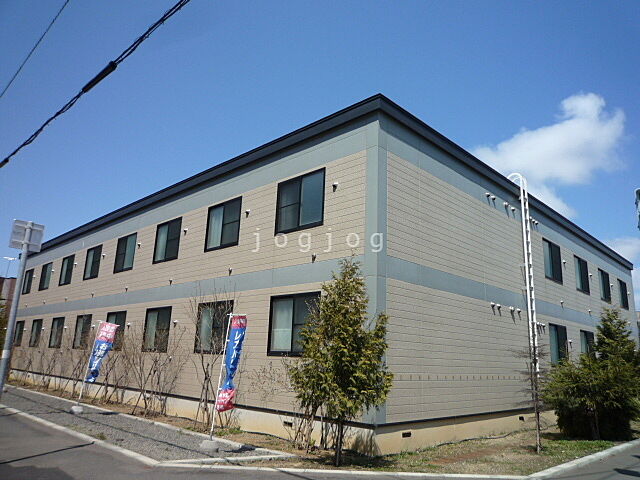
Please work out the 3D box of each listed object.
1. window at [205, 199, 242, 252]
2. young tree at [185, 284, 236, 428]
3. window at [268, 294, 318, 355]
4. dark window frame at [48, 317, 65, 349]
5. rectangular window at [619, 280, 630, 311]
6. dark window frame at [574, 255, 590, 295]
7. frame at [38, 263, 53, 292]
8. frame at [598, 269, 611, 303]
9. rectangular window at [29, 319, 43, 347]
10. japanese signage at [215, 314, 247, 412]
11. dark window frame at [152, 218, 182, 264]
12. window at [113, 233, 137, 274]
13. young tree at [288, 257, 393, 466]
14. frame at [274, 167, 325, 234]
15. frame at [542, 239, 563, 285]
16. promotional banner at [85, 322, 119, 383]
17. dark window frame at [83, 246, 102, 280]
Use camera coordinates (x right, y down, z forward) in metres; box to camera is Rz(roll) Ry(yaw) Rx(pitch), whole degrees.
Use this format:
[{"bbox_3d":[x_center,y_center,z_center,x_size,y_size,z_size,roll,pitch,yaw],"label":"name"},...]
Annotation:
[{"bbox_3d":[-2.765,-0.415,13.153,1.680,1.380,0.130,-12,-19,43],"label":"window"},{"bbox_3d":[-2.602,2.792,11.189,1.050,3.270,0.950,-12,-19,43],"label":"young tree"},{"bbox_3d":[-0.581,1.886,10.156,1.660,1.360,0.120,-12,-20,43],"label":"window"},{"bbox_3d":[-12.055,4.250,21.181,1.680,1.380,0.130,-12,-19,43],"label":"dark window frame"},{"bbox_3d":[15.118,2.751,23.006,0.120,1.360,1.680,-12,-20,43],"label":"rectangular window"},{"bbox_3d":[10.453,1.427,18.415,0.120,1.360,1.680,-12,-20,43],"label":"dark window frame"},{"bbox_3d":[-14.222,1.940,24.000,1.660,1.360,0.120,-12,-20,43],"label":"frame"},{"bbox_3d":[13.059,2.131,21.145,0.130,1.380,1.680,-12,-19,43],"label":"frame"},{"bbox_3d":[-14.352,4.718,23.361,1.680,1.380,0.130,-12,-19,43],"label":"rectangular window"},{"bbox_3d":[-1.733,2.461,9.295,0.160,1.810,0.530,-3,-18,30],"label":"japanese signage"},{"bbox_3d":[-5.060,0.053,15.333,1.680,1.380,0.130,-12,-19,43],"label":"dark window frame"},{"bbox_3d":[-7.313,0.526,17.388,1.660,1.360,0.120,-12,-20,43],"label":"window"},{"bbox_3d":[0.400,1.959,7.933,1.650,3.500,1.650,2,-14,0],"label":"young tree"},{"bbox_3d":[-0.488,-0.895,11.101,1.664,1.391,0.100,-12,-20,43],"label":"frame"},{"bbox_3d":[8.287,0.777,16.409,0.130,1.380,1.680,-12,-19,43],"label":"frame"},{"bbox_3d":[-6.442,3.356,13.757,0.570,1.750,0.160,20,-21,-37],"label":"promotional banner"},{"bbox_3d":[-9.680,0.995,19.718,1.680,1.380,0.130,-12,-19,43],"label":"dark window frame"}]

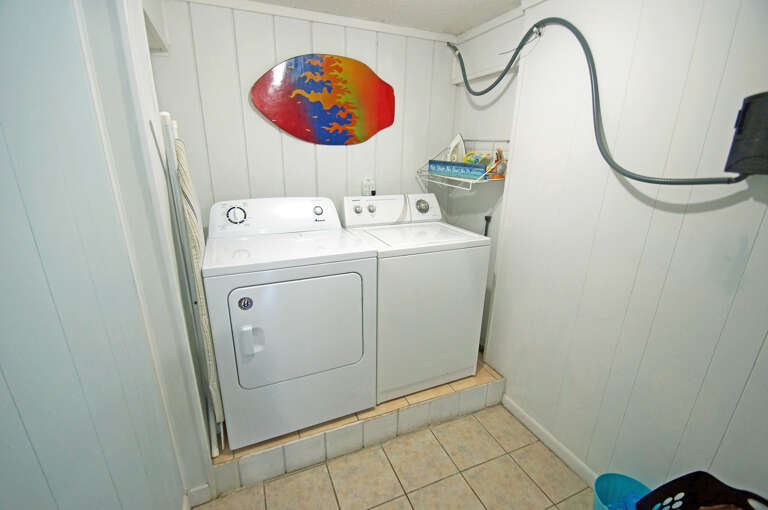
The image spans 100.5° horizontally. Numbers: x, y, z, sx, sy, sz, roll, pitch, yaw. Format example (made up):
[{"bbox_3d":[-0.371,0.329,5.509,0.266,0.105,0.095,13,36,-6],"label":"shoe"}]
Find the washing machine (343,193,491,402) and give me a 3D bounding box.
[{"bbox_3d":[0.155,0.200,2.071,0.687,1.104,0.665,-6,17,-22],"label":"washing machine"}]

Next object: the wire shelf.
[{"bbox_3d":[0.510,-0.589,2.048,0.330,0.280,0.540,-7,18,-26],"label":"wire shelf"}]

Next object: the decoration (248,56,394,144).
[{"bbox_3d":[-0.334,-0.941,1.957,0.889,0.502,0.042,-6,17,-21],"label":"decoration"}]

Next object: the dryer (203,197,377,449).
[{"bbox_3d":[-0.504,0.273,1.795,0.737,1.104,0.702,-6,17,-21],"label":"dryer"}]

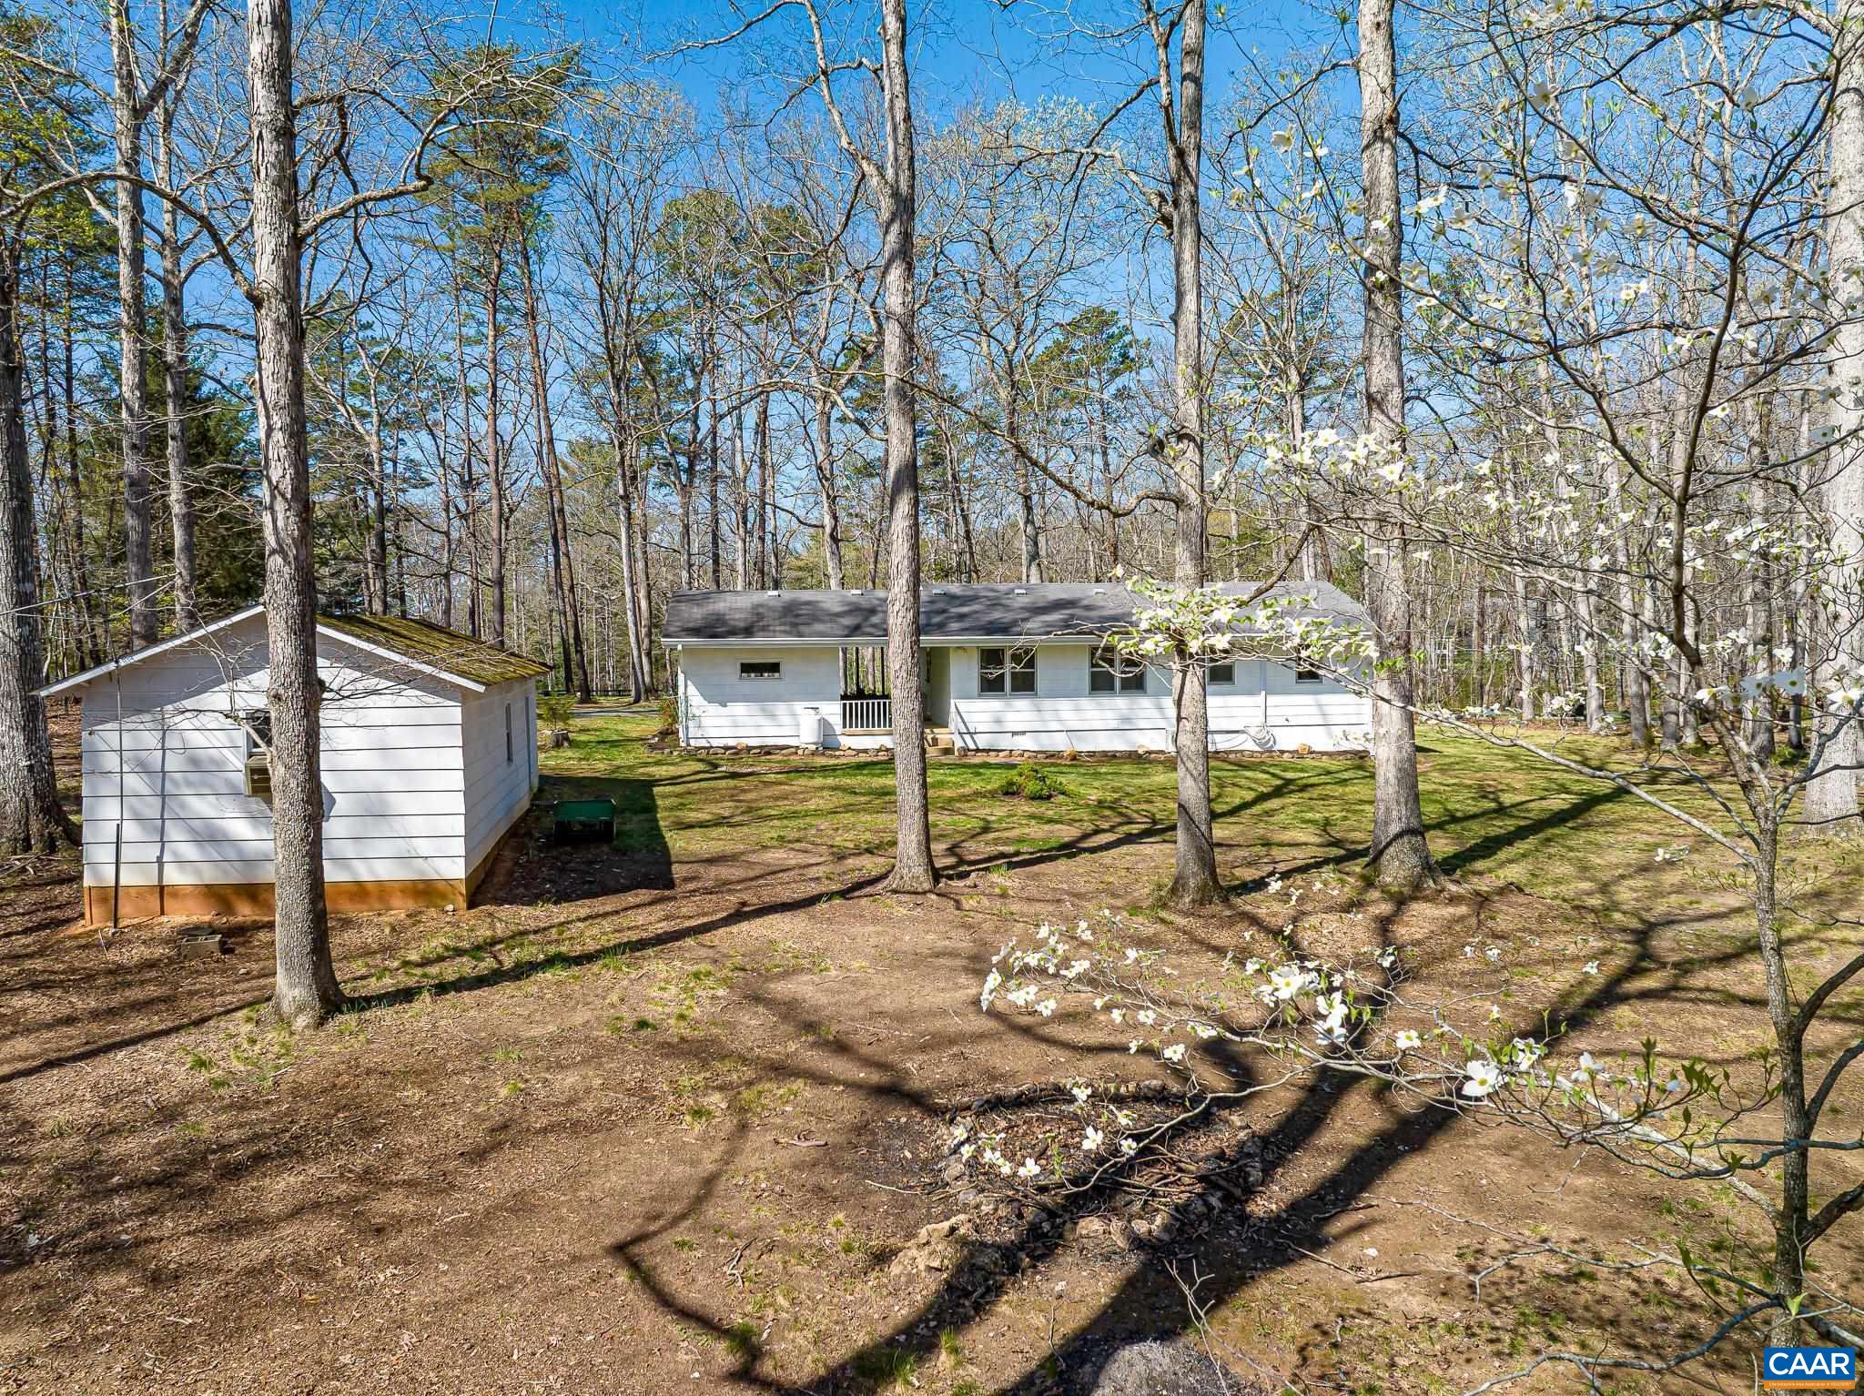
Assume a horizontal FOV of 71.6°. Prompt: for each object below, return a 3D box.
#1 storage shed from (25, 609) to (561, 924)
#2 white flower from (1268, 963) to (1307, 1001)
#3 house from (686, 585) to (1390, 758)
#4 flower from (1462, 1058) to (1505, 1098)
[{"bbox_3d":[-9.804,0.715,22.078,5.527,4.295,9.773,0,3,-11],"label":"storage shed"},{"bbox_3d":[0.908,0.727,3.300,0.090,0.085,0.050,1,3,16],"label":"white flower"},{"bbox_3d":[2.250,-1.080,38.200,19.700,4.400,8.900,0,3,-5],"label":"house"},{"bbox_3d":[1.238,0.855,2.900,0.090,0.082,0.050,1,3,23],"label":"flower"}]

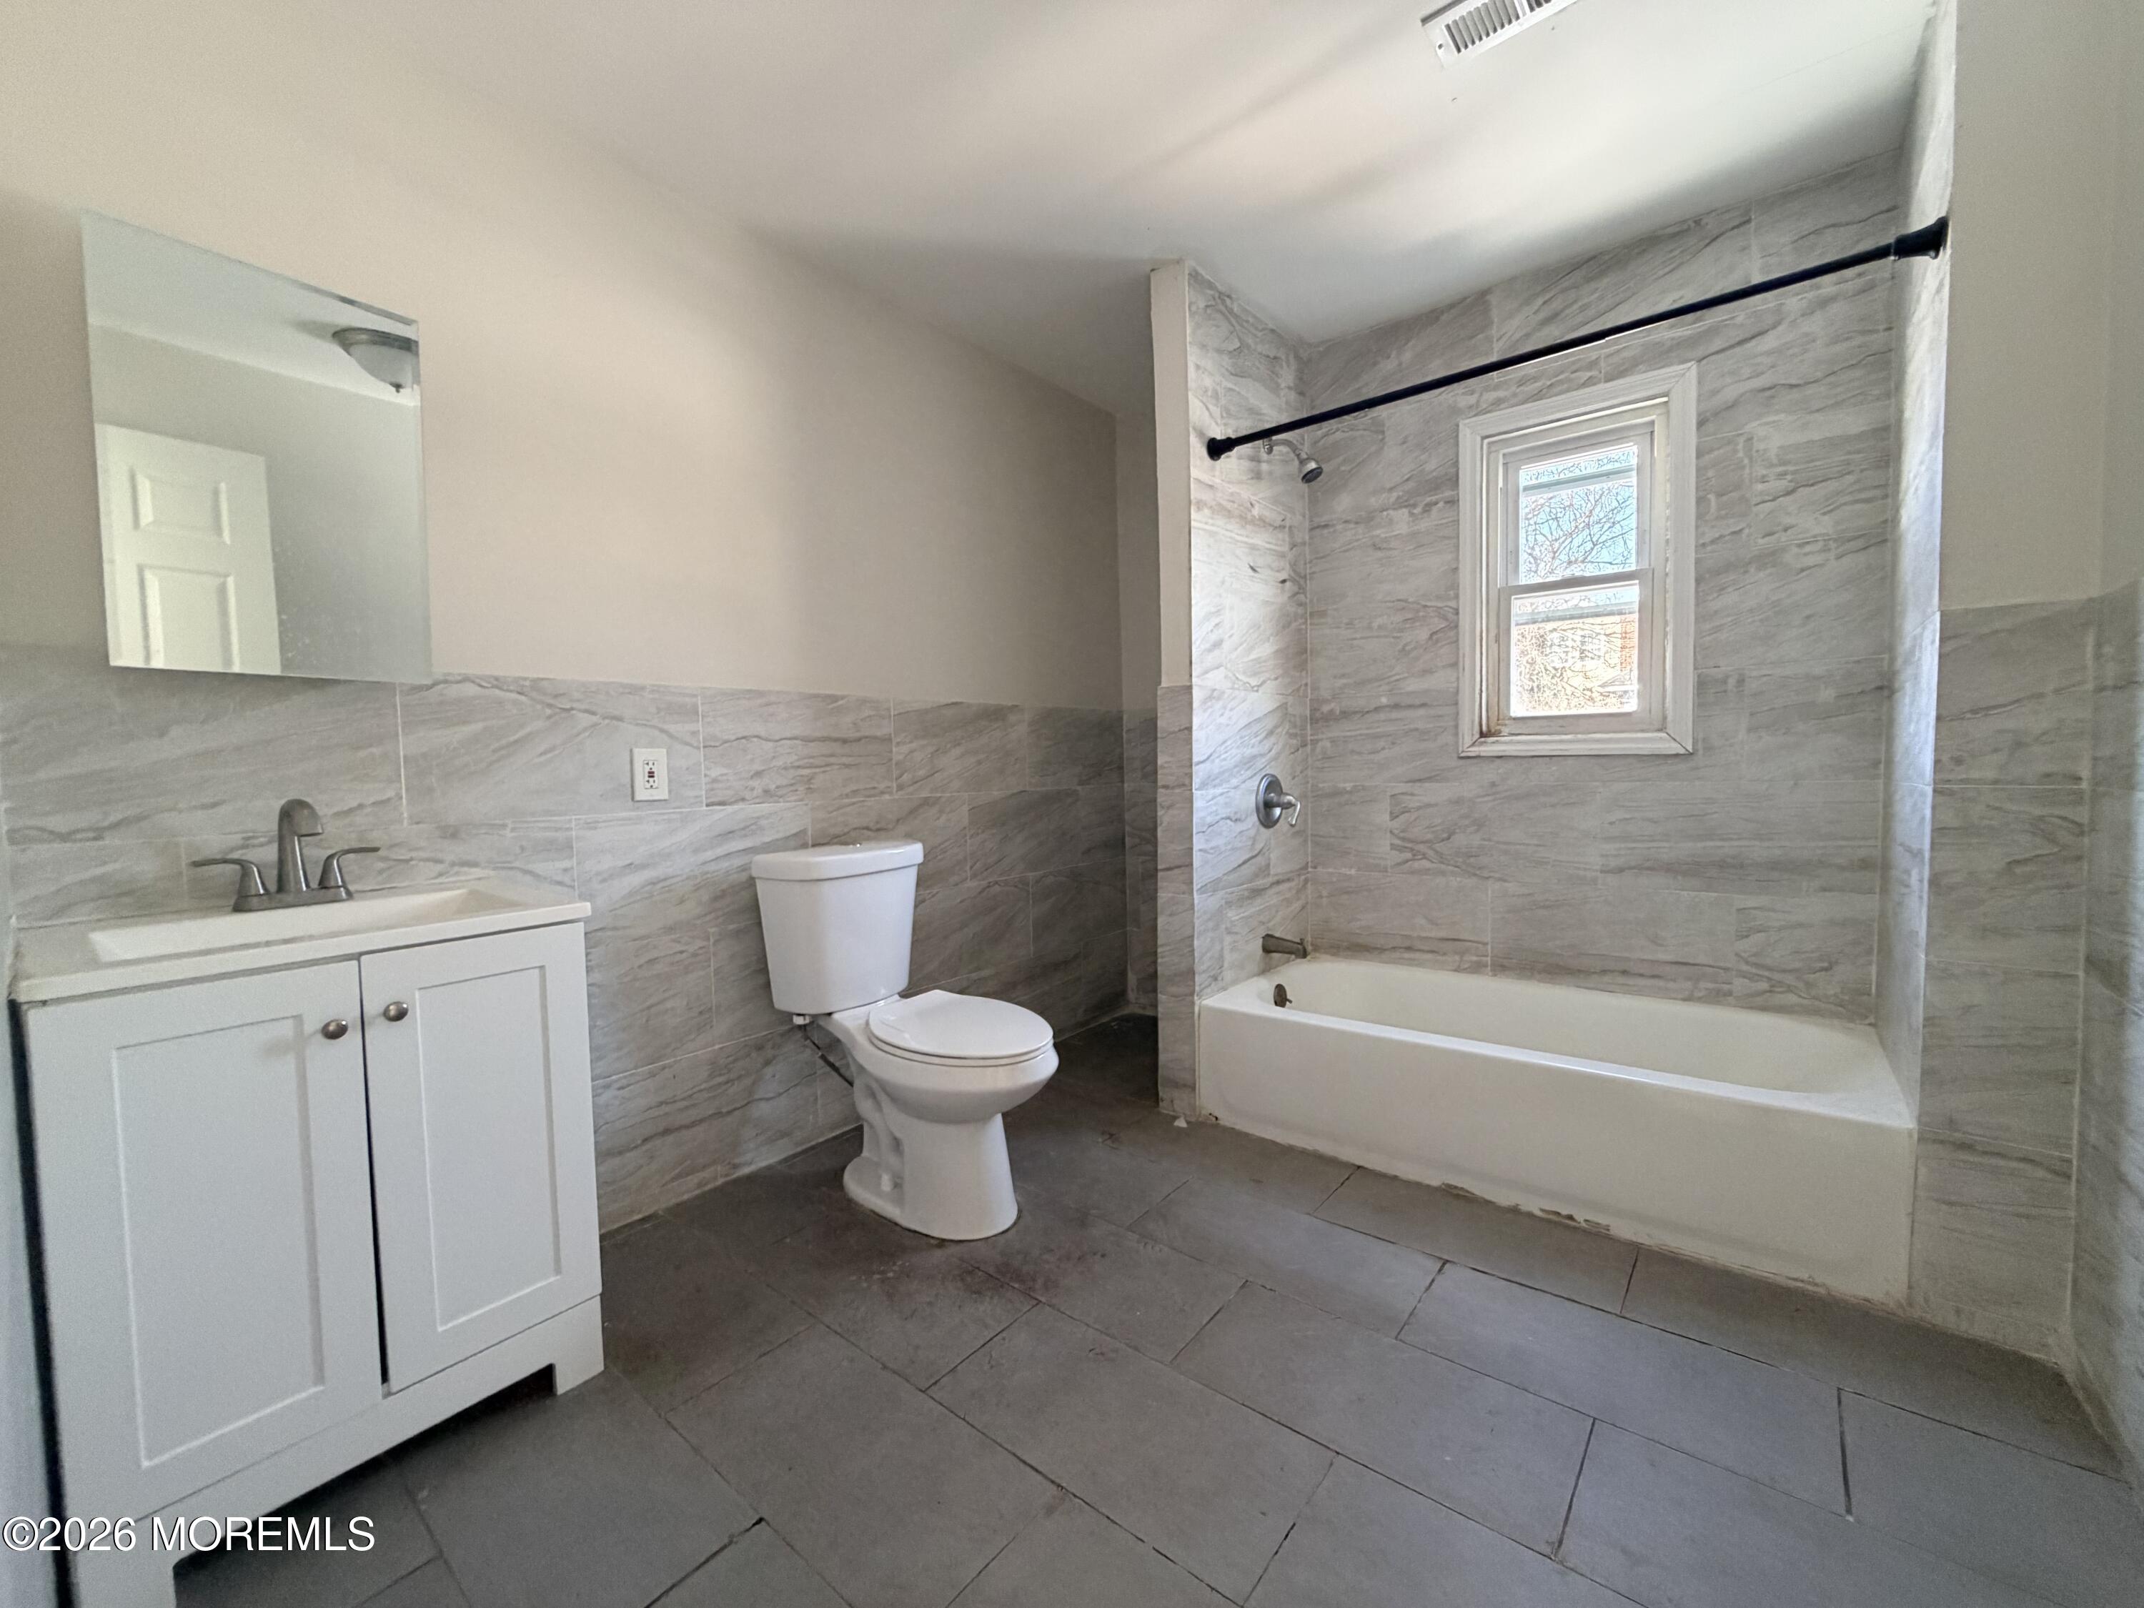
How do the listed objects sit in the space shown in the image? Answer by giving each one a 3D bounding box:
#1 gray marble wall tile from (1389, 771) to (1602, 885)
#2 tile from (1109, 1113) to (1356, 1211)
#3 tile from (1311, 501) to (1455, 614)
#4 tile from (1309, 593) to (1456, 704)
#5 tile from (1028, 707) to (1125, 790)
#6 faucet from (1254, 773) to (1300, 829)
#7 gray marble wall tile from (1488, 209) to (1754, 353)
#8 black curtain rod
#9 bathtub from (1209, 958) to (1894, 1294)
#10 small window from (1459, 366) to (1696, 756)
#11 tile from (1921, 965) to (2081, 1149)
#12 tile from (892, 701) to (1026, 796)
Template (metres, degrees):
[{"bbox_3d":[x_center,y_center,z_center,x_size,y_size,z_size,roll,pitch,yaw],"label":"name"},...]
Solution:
[{"bbox_3d":[1.324,0.078,2.756,0.613,0.302,0.011,1,3,39],"label":"gray marble wall tile"},{"bbox_3d":[0.409,0.940,2.309,0.609,0.010,0.307,1,3,39],"label":"tile"},{"bbox_3d":[1.036,-0.827,2.927,0.493,0.302,0.011,1,3,39],"label":"tile"},{"bbox_3d":[1.031,-0.502,2.880,0.502,0.305,0.010,1,3,39],"label":"tile"},{"bbox_3d":[0.022,-0.222,3.314,0.011,0.302,0.588,1,3,39],"label":"tile"},{"bbox_3d":[0.688,-0.006,2.822,0.100,0.180,0.178,1,3,39],"label":"faucet"},{"bbox_3d":[1.521,-1.420,2.426,0.607,0.270,0.010,1,3,39],"label":"gray marble wall tile"},{"bbox_3d":[0.959,-1.014,2.010,1.498,0.060,0.060,1,4,39],"label":"black curtain rod"},{"bbox_3d":[1.195,0.740,2.353,1.502,0.347,0.760,1,4,39],"label":"bathtub"},{"bbox_3d":[1.469,-0.665,2.558,0.605,1.047,0.080,1,4,39],"label":"small window"},{"bbox_3d":[1.605,0.435,1.504,0.187,0.310,0.012,1,4,39],"label":"tile"},{"bbox_3d":[-0.353,-0.182,2.864,0.012,0.298,0.600,1,4,39],"label":"tile"}]

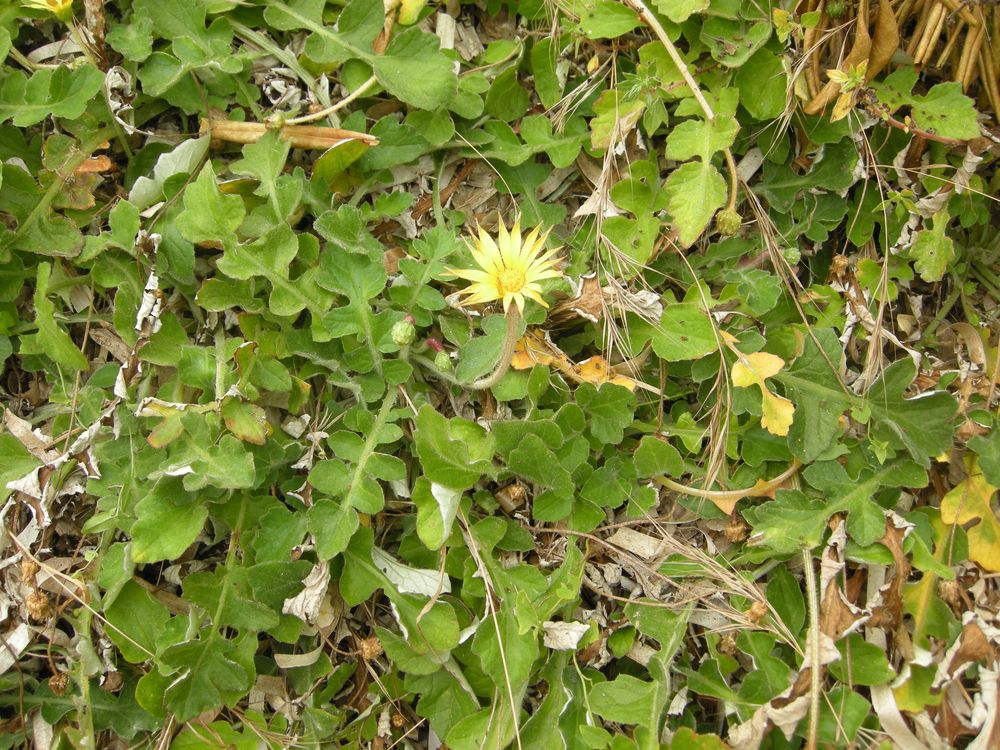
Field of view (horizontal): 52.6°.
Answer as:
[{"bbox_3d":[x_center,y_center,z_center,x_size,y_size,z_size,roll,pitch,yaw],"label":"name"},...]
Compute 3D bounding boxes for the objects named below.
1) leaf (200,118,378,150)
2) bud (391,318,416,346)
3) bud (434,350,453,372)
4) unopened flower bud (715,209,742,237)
[{"bbox_3d":[-0.116,-0.133,0.561,0.098,0.007,0.013,6,62,3],"label":"leaf"},{"bbox_3d":[-0.046,-0.020,0.482,0.011,0.011,0.012,15,96,-2],"label":"bud"},{"bbox_3d":[-0.027,-0.006,0.488,0.008,0.011,0.008,-14,27,7],"label":"bud"},{"bbox_3d":[0.117,-0.078,0.515,0.013,0.013,0.013,5,34,-3],"label":"unopened flower bud"}]

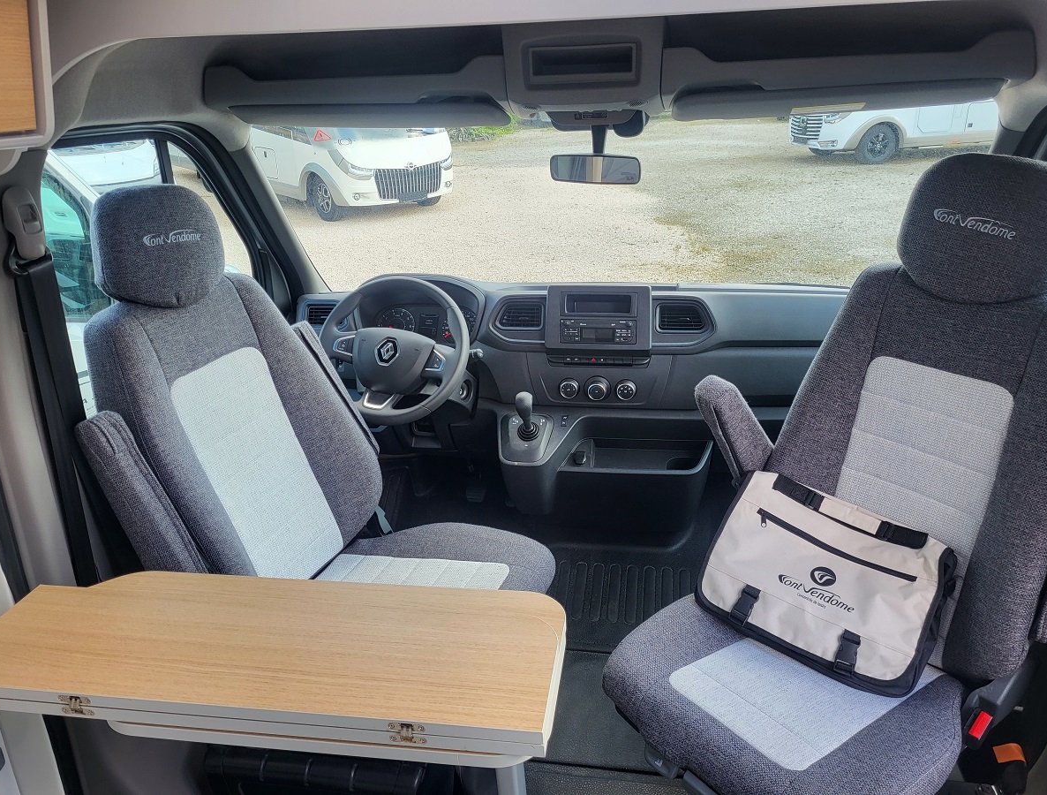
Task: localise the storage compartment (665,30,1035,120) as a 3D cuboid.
[{"bbox_3d":[0.578,-0.604,1.495,0.605,0.130,0.260,1,22,9],"label":"storage compartment"}]

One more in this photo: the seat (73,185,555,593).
[{"bbox_3d":[-0.345,0.197,1.546,0.810,1.170,0.610,6,23,19],"label":"seat"}]

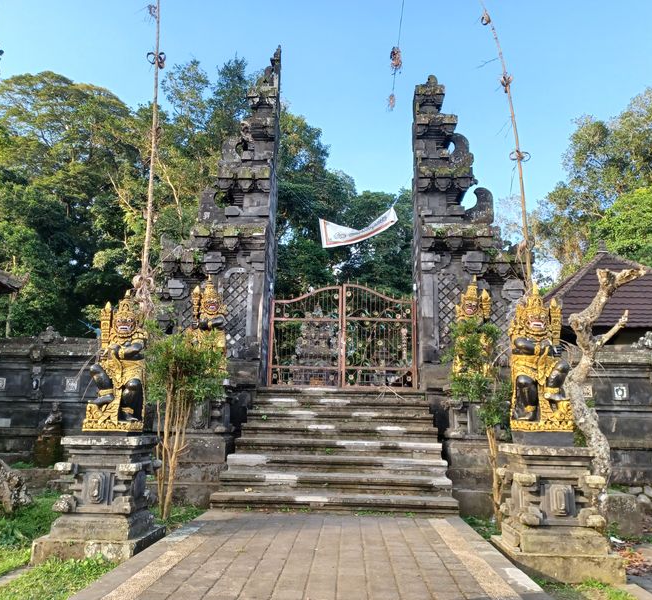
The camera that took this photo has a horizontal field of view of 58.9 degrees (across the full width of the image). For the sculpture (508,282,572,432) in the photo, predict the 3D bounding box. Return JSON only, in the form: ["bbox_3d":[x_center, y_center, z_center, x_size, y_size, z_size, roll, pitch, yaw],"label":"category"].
[{"bbox_3d":[2.283,0.633,6.217,0.477,1.530,0.477,1,-12,2],"label":"sculpture"}]

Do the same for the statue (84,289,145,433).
[{"bbox_3d":[-2.312,0.675,6.429,0.477,1.539,0.477,1,-12,2],"label":"statue"}]

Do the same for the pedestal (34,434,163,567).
[{"bbox_3d":[-2.349,2.041,6.128,0.981,1.188,0.972,1,-12,2],"label":"pedestal"}]

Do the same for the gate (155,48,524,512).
[{"bbox_3d":[0.324,-1.123,11.571,7.740,9.540,3.870,1,-12,2],"label":"gate"}]

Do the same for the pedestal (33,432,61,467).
[{"bbox_3d":[-4.492,2.452,9.403,0.405,0.531,0.396,1,-12,2],"label":"pedestal"}]

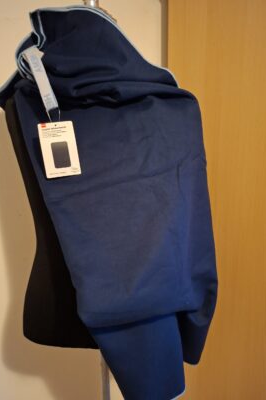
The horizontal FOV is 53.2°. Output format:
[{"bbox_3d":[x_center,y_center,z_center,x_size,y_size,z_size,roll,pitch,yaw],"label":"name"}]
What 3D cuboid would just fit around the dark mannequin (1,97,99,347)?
[{"bbox_3d":[-0.079,-0.027,0.609,0.400,0.690,0.235,-2,10,-3],"label":"dark mannequin"}]

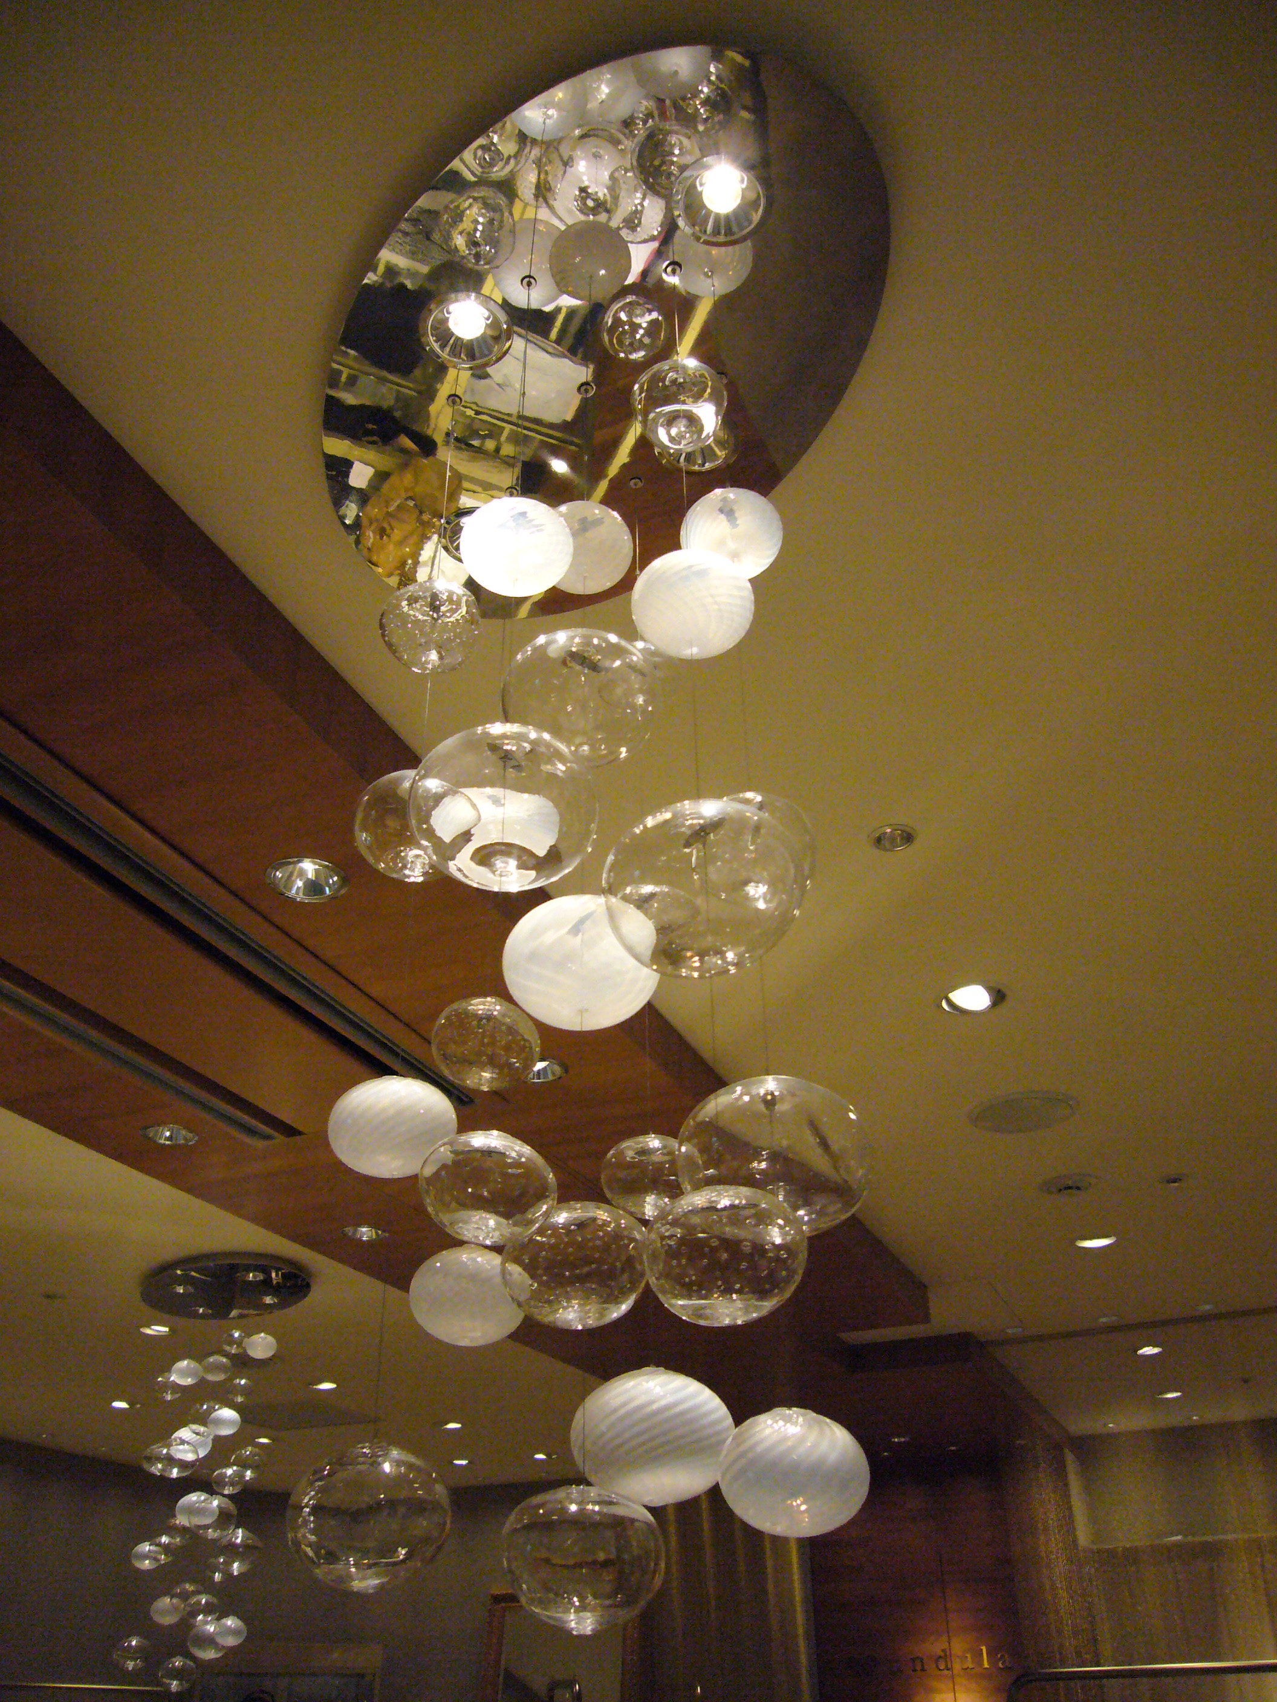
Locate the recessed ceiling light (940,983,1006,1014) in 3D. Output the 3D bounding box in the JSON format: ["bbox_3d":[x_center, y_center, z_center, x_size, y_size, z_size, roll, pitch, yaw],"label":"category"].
[{"bbox_3d":[0.911,0.391,3.769,0.176,0.050,0.176,-1,-33,0],"label":"recessed ceiling light"}]

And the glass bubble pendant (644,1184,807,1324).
[{"bbox_3d":[0.073,0.338,1.156,0.135,0.111,0.135,-1,-33,0],"label":"glass bubble pendant"}]

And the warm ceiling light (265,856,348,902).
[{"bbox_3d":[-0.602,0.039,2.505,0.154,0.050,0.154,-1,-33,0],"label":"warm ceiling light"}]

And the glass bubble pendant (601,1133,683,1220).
[{"bbox_3d":[0.016,0.374,1.577,0.116,0.093,0.116,-1,-33,0],"label":"glass bubble pendant"}]

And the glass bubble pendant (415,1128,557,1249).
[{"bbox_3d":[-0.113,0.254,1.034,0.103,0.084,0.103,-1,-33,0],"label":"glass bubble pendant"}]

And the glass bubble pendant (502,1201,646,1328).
[{"bbox_3d":[-0.061,0.400,1.330,0.140,0.114,0.140,-1,-33,0],"label":"glass bubble pendant"}]

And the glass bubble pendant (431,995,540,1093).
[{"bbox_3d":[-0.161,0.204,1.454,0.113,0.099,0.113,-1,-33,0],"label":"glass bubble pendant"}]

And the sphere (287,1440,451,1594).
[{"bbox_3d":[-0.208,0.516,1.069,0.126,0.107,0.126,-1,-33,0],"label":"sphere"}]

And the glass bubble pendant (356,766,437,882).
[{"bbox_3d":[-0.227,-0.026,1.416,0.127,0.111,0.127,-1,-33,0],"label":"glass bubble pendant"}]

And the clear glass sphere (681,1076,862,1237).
[{"bbox_3d":[0.135,0.307,1.393,0.189,0.153,0.189,-1,-33,0],"label":"clear glass sphere"}]

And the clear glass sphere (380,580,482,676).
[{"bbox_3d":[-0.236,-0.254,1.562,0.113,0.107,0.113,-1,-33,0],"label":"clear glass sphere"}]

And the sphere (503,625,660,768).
[{"bbox_3d":[-0.070,-0.189,1.713,0.198,0.158,0.198,-1,-33,0],"label":"sphere"}]

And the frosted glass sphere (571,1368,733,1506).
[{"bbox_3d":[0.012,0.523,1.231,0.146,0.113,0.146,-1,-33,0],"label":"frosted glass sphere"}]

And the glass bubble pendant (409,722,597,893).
[{"bbox_3d":[-0.138,-0.043,1.418,0.193,0.162,0.193,-1,-33,0],"label":"glass bubble pendant"}]

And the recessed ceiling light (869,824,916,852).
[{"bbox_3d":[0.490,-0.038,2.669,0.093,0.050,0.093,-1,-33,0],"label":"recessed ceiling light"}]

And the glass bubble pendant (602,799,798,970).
[{"bbox_3d":[0.061,0.035,1.347,0.193,0.162,0.193,-1,-33,0],"label":"glass bubble pendant"}]

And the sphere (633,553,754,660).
[{"bbox_3d":[0.062,-0.276,1.548,0.137,0.108,0.137,-1,-33,0],"label":"sphere"}]

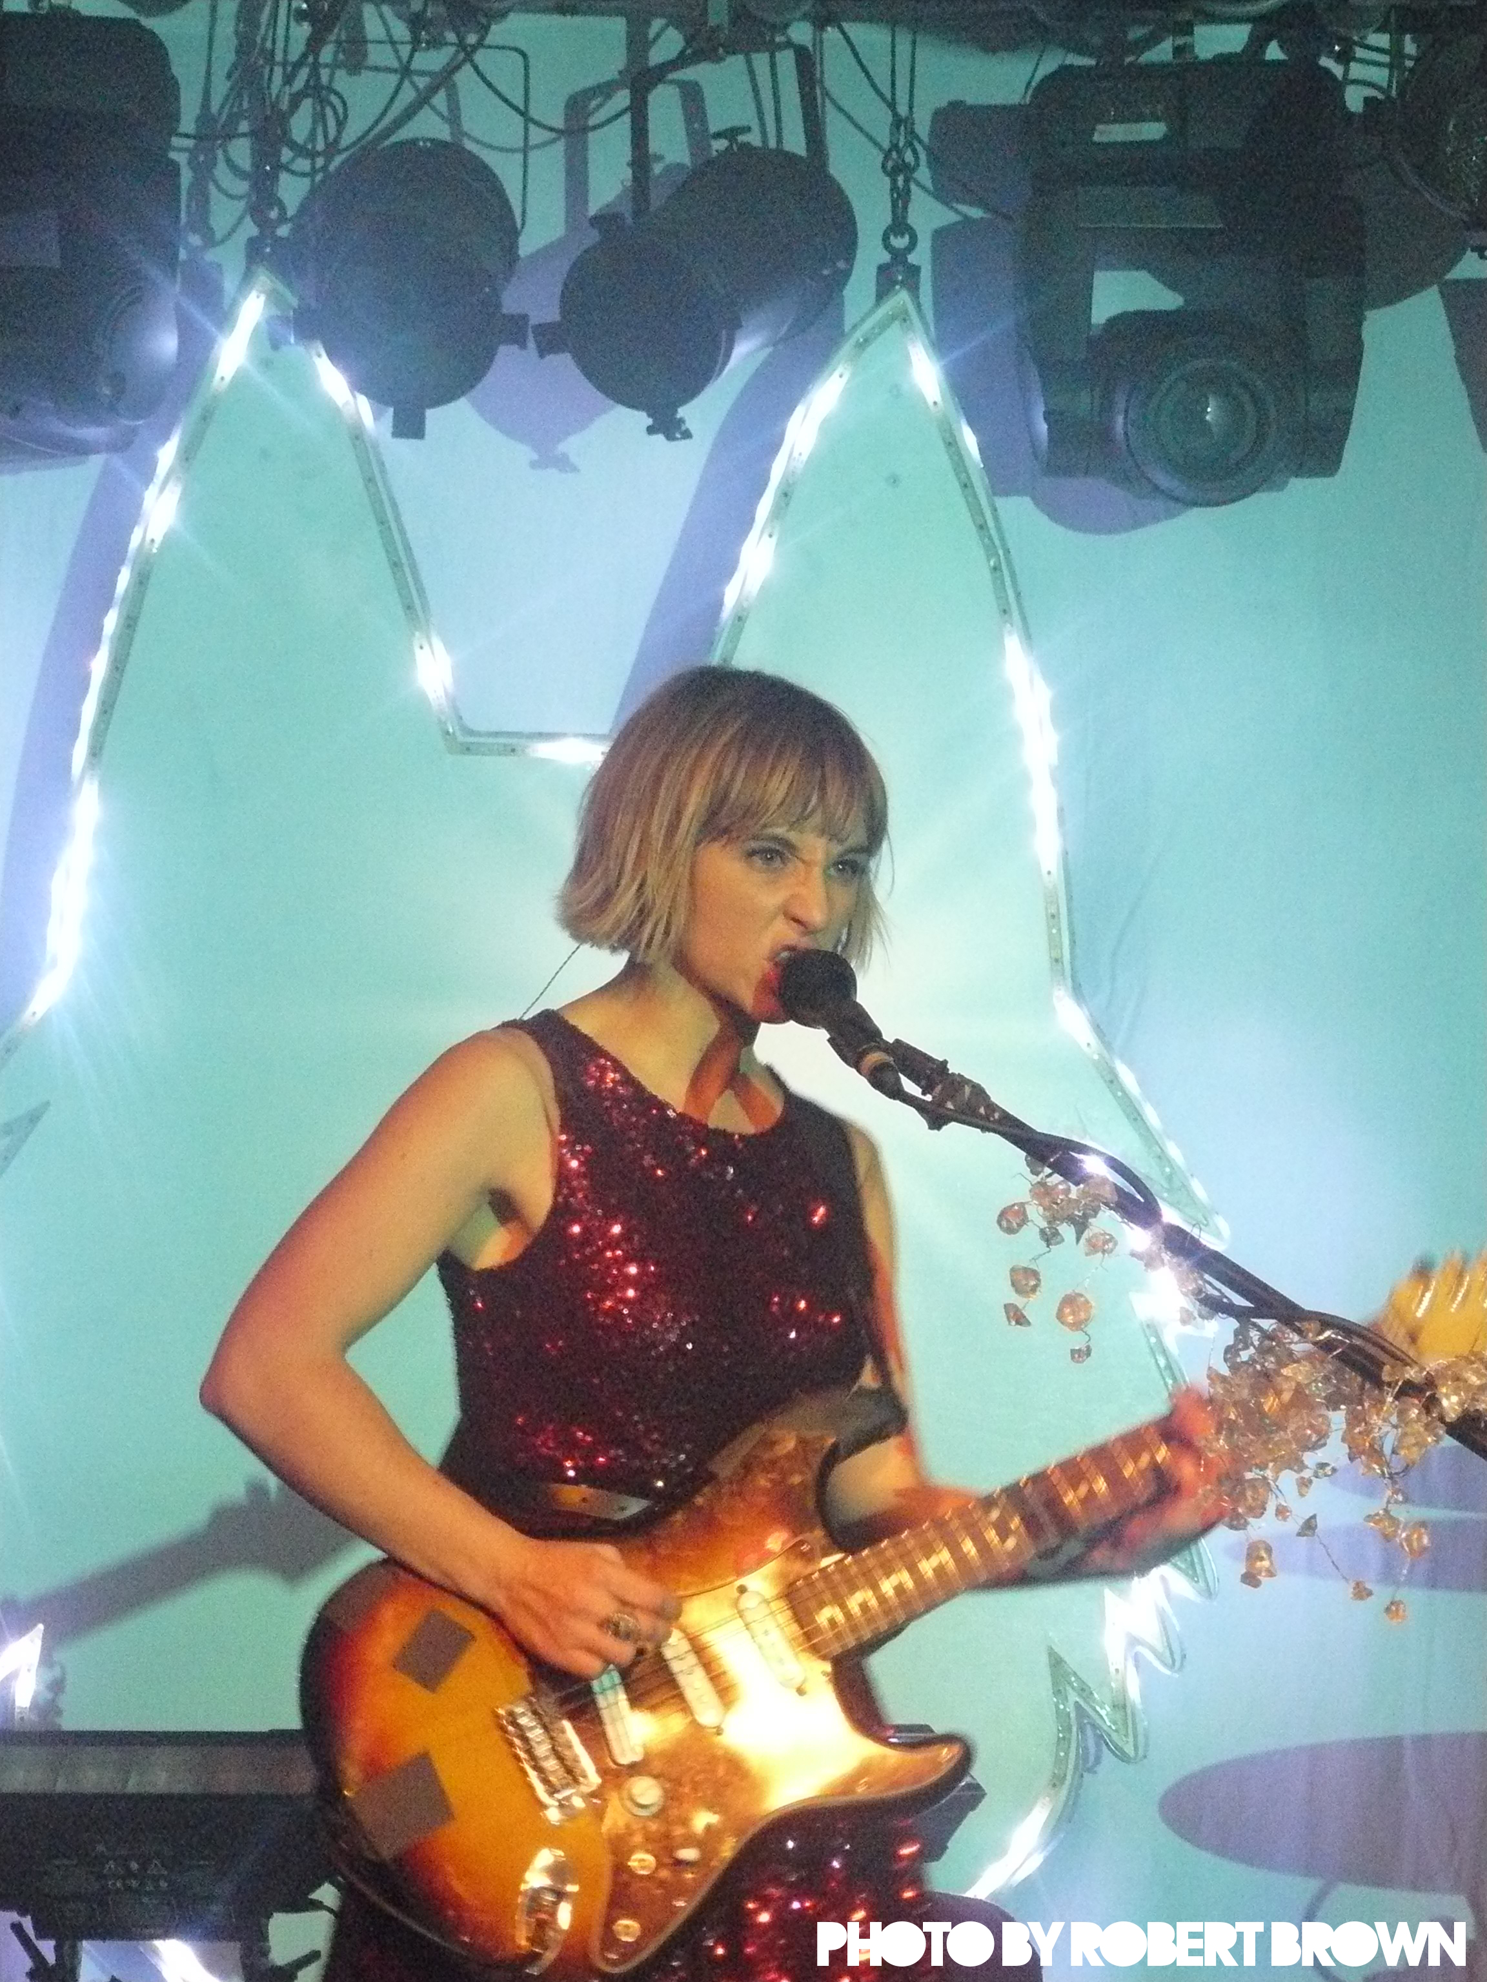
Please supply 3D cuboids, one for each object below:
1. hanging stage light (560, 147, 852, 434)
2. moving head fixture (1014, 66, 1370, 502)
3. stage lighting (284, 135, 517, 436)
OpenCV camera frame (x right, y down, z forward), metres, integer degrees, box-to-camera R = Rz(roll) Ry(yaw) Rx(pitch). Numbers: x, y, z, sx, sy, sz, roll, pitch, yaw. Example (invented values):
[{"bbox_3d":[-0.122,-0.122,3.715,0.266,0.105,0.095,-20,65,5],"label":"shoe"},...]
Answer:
[{"bbox_3d":[-0.034,-0.806,6.720,0.255,0.260,0.360,-3,21,29],"label":"hanging stage light"},{"bbox_3d":[0.503,-0.793,6.680,0.390,0.475,0.360,0,-4,2],"label":"moving head fixture"},{"bbox_3d":[-0.379,-0.811,6.700,0.265,0.265,0.320,0,33,-5],"label":"stage lighting"}]

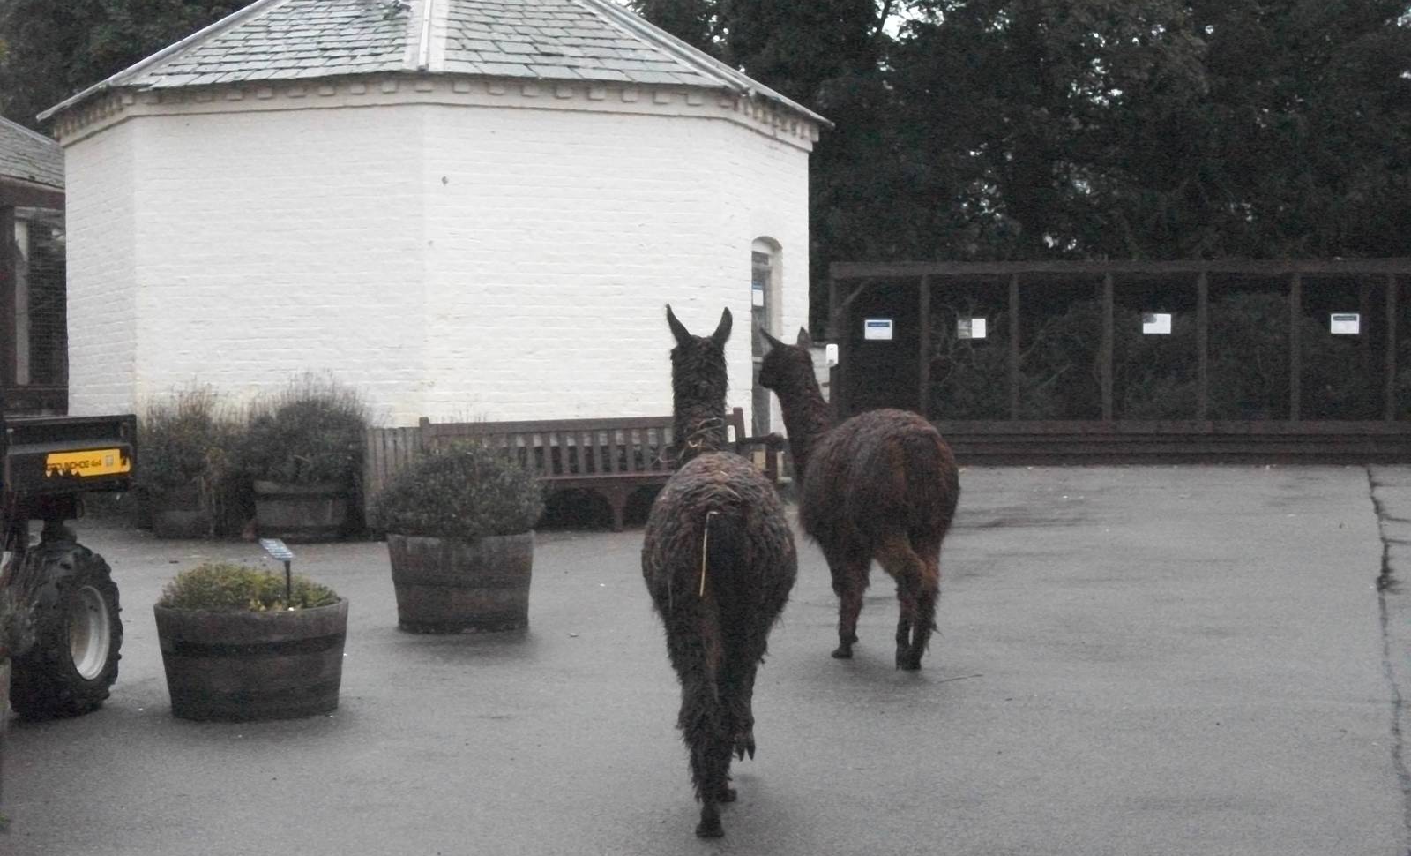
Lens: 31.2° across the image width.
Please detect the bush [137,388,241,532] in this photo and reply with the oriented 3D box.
[{"bbox_3d":[-3.791,0.247,18.416,0.760,1.070,0.740,0,2,0],"label":"bush"}]

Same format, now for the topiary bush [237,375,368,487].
[{"bbox_3d":[-2.870,0.020,18.009,0.910,0.760,0.850,0,2,0],"label":"topiary bush"}]

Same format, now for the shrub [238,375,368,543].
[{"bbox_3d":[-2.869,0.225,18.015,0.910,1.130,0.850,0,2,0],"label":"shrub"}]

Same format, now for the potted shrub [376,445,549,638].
[{"bbox_3d":[-1.182,0.529,12.172,0.840,0.870,0.820,0,2,0],"label":"potted shrub"}]

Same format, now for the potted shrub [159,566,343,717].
[{"bbox_3d":[-1.683,0.777,9.429,0.720,0.550,0.720,0,2,0],"label":"potted shrub"}]

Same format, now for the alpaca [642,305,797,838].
[{"bbox_3d":[0.027,0.376,7.415,0.450,1.460,1.200,0,2,-4],"label":"alpaca"}]

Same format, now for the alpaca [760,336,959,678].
[{"bbox_3d":[0.676,0.275,11.014,0.480,1.430,1.180,-1,2,-28],"label":"alpaca"}]

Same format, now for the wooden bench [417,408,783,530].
[{"bbox_3d":[-0.719,0.323,18.700,2.620,0.870,0.620,-1,2,-31],"label":"wooden bench"}]

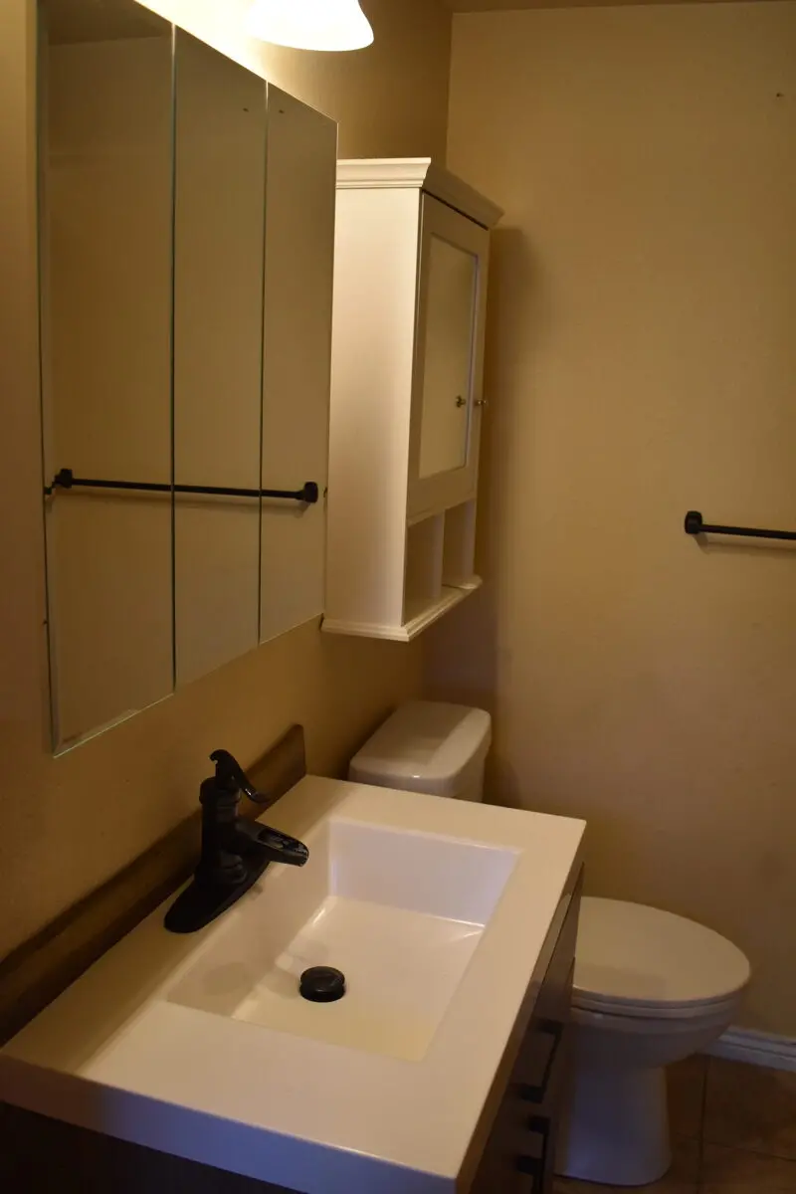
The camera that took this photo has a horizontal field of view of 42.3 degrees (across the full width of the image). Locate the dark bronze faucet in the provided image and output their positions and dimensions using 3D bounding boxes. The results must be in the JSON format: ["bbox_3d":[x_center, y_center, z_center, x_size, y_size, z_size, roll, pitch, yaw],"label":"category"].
[{"bbox_3d":[-0.194,0.299,1.343,0.166,0.195,0.236,6,13,17],"label":"dark bronze faucet"}]

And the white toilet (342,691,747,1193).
[{"bbox_3d":[0.314,0.719,2.103,0.767,0.819,0.425,6,13,17],"label":"white toilet"}]

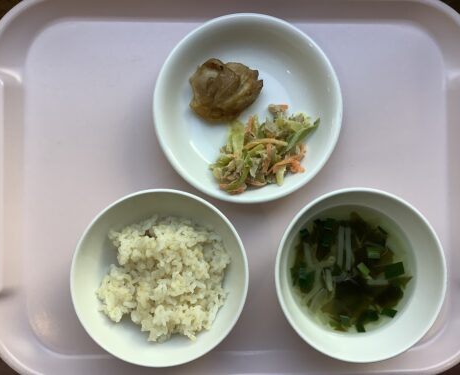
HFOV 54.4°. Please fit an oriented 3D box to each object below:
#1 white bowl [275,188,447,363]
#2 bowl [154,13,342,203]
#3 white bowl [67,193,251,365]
[{"bbox_3d":[0.092,0.063,0.344,0.122,0.058,0.122,0,88,-1],"label":"white bowl"},{"bbox_3d":[0.014,-0.060,0.358,0.143,0.036,0.143,0,88,-1],"label":"bowl"},{"bbox_3d":[-0.050,0.065,0.344,0.126,0.056,0.126,0,88,-1],"label":"white bowl"}]

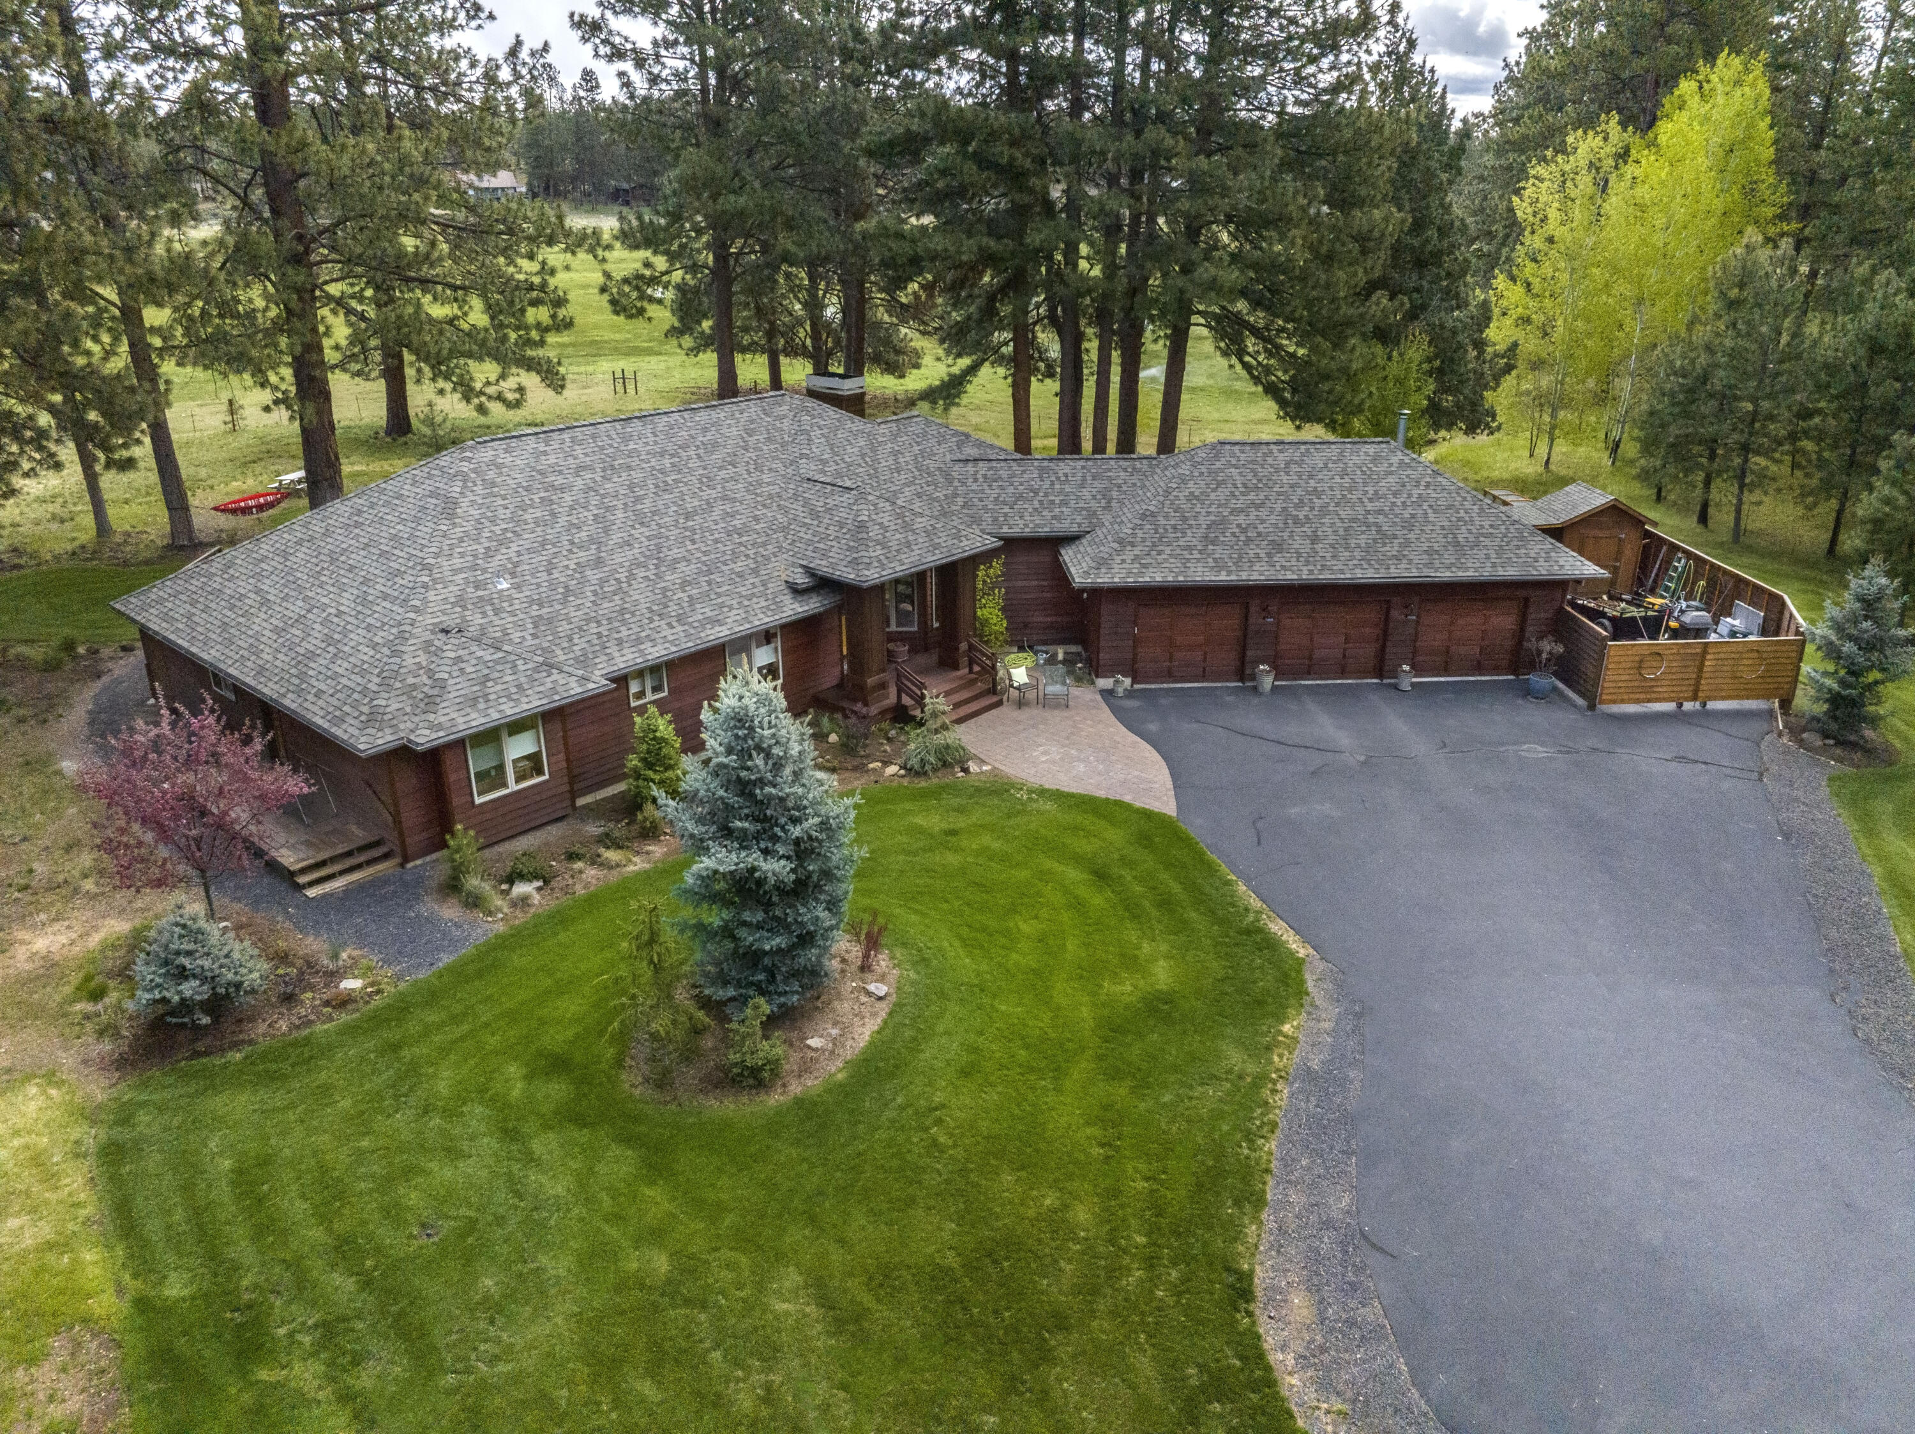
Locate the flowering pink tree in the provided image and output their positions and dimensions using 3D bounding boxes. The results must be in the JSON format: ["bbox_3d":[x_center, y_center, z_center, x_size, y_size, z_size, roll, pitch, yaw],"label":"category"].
[{"bbox_3d":[-12.655,1.494,21.900,3.800,4.000,3.800,0,23,0],"label":"flowering pink tree"}]

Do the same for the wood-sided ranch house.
[{"bbox_3d":[-1.897,-4.600,33.638,35.300,6.500,20.000,-5,23,-12],"label":"wood-sided ranch house"}]

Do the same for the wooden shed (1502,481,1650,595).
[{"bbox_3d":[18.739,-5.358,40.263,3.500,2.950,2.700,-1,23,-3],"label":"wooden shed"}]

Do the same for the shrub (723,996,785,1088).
[{"bbox_3d":[-2.884,4.521,18.600,0.870,1.200,0.870,0,23,0],"label":"shrub"}]

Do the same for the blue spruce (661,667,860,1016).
[{"bbox_3d":[-3.018,1.720,20.200,3.050,5.200,3.050,0,23,0],"label":"blue spruce"}]

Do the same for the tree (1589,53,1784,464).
[{"bbox_3d":[29.141,-18.147,53.900,6.200,15.600,6.000,0,23,0],"label":"tree"}]

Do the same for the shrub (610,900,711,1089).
[{"bbox_3d":[-4.158,3.788,18.300,1.400,2.750,1.400,0,23,0],"label":"shrub"}]

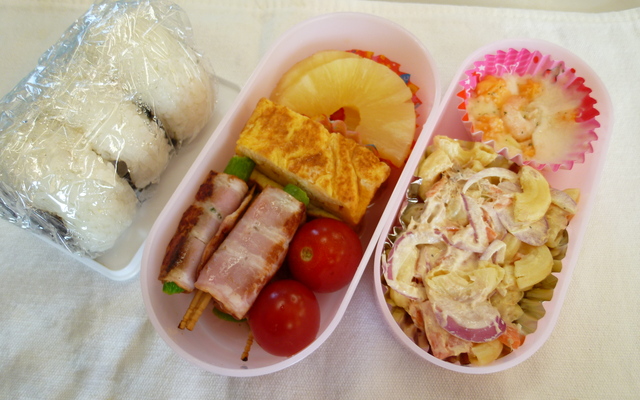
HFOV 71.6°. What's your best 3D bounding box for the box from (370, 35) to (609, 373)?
[{"bbox_3d":[0.078,0.000,0.208,0.075,0.040,0.161,25,73,10],"label":"box"}]

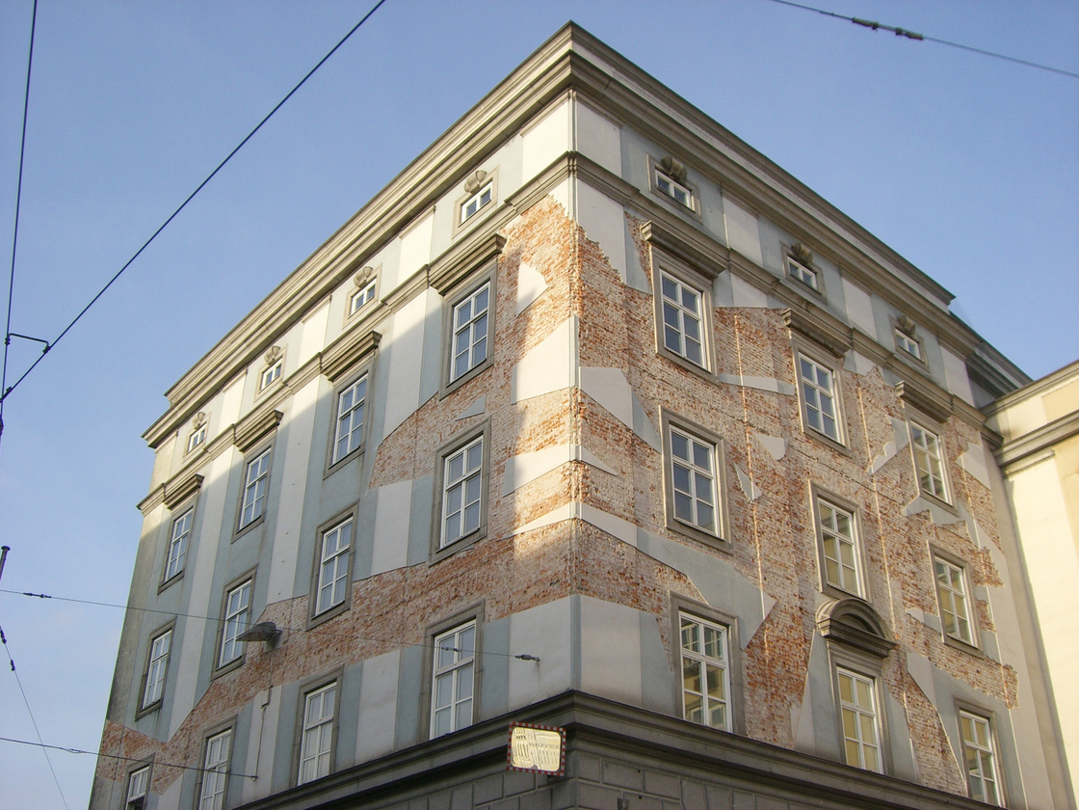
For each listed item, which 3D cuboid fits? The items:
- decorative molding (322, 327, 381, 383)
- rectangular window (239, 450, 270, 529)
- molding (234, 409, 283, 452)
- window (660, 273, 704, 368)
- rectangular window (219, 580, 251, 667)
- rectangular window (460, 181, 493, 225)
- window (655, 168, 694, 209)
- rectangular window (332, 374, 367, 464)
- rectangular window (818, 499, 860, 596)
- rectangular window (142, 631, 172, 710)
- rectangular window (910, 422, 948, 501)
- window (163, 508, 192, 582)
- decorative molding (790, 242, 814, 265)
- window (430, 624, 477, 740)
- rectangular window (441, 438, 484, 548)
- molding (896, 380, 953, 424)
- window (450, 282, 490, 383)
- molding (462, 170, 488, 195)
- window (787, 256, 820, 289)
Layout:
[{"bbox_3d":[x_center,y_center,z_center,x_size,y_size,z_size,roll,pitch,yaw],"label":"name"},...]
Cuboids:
[{"bbox_3d":[-4.599,-1.158,28.956,0.294,0.378,2.457,24,-38,-33],"label":"decorative molding"},{"bbox_3d":[-7.479,2.319,31.608,0.160,1.988,1.316,22,-36,-32],"label":"rectangular window"},{"bbox_3d":[-7.644,0.808,32.255,0.308,0.280,2.436,22,-36,-32],"label":"molding"},{"bbox_3d":[2.889,-1.715,24.188,1.190,2.000,0.150,25,-40,-33],"label":"window"},{"bbox_3d":[-7.533,5.407,29.330,0.137,2.037,1.228,24,-38,-33],"label":"rectangular window"},{"bbox_3d":[-1.393,-4.546,26.594,0.150,0.620,1.080,25,-40,-33],"label":"rectangular window"},{"bbox_3d":[2.991,-4.786,26.561,1.170,0.550,0.150,25,-38,-36],"label":"window"},{"bbox_3d":[-4.509,0.342,28.173,0.137,2.037,1.228,24,-38,-33],"label":"rectangular window"},{"bbox_3d":[6.213,2.978,24.643,1.190,2.000,0.150,25,-40,-33],"label":"rectangular window"},{"bbox_3d":[-10.535,7.402,33.082,0.160,1.988,1.316,22,-36,-32],"label":"rectangular window"},{"bbox_3d":[10.039,1.498,30.538,1.290,1.980,0.160,25,-38,-36],"label":"rectangular window"},{"bbox_3d":[-10.211,3.988,33.565,0.150,2.000,1.190,25,-40,-33],"label":"window"},{"bbox_3d":[6.504,-3.743,29.235,0.756,0.441,0.210,25,-39,-34],"label":"decorative molding"},{"bbox_3d":[-1.438,4.954,21.245,0.160,1.988,1.316,22,-36,-32],"label":"window"},{"bbox_3d":[-1.487,1.688,23.093,0.137,2.037,1.228,24,-38,-33],"label":"rectangular window"},{"bbox_3d":[10.145,0.016,31.086,2.420,0.360,0.310,25,-38,-36],"label":"molding"},{"bbox_3d":[-1.425,-1.499,24.640,0.150,2.000,1.190,25,-40,-33],"label":"window"},{"bbox_3d":[-1.471,-5.036,26.834,0.260,0.450,0.650,25,-40,-33],"label":"molding"},{"bbox_3d":[6.511,-3.229,29.438,1.170,0.550,0.150,25,-38,-36],"label":"window"}]

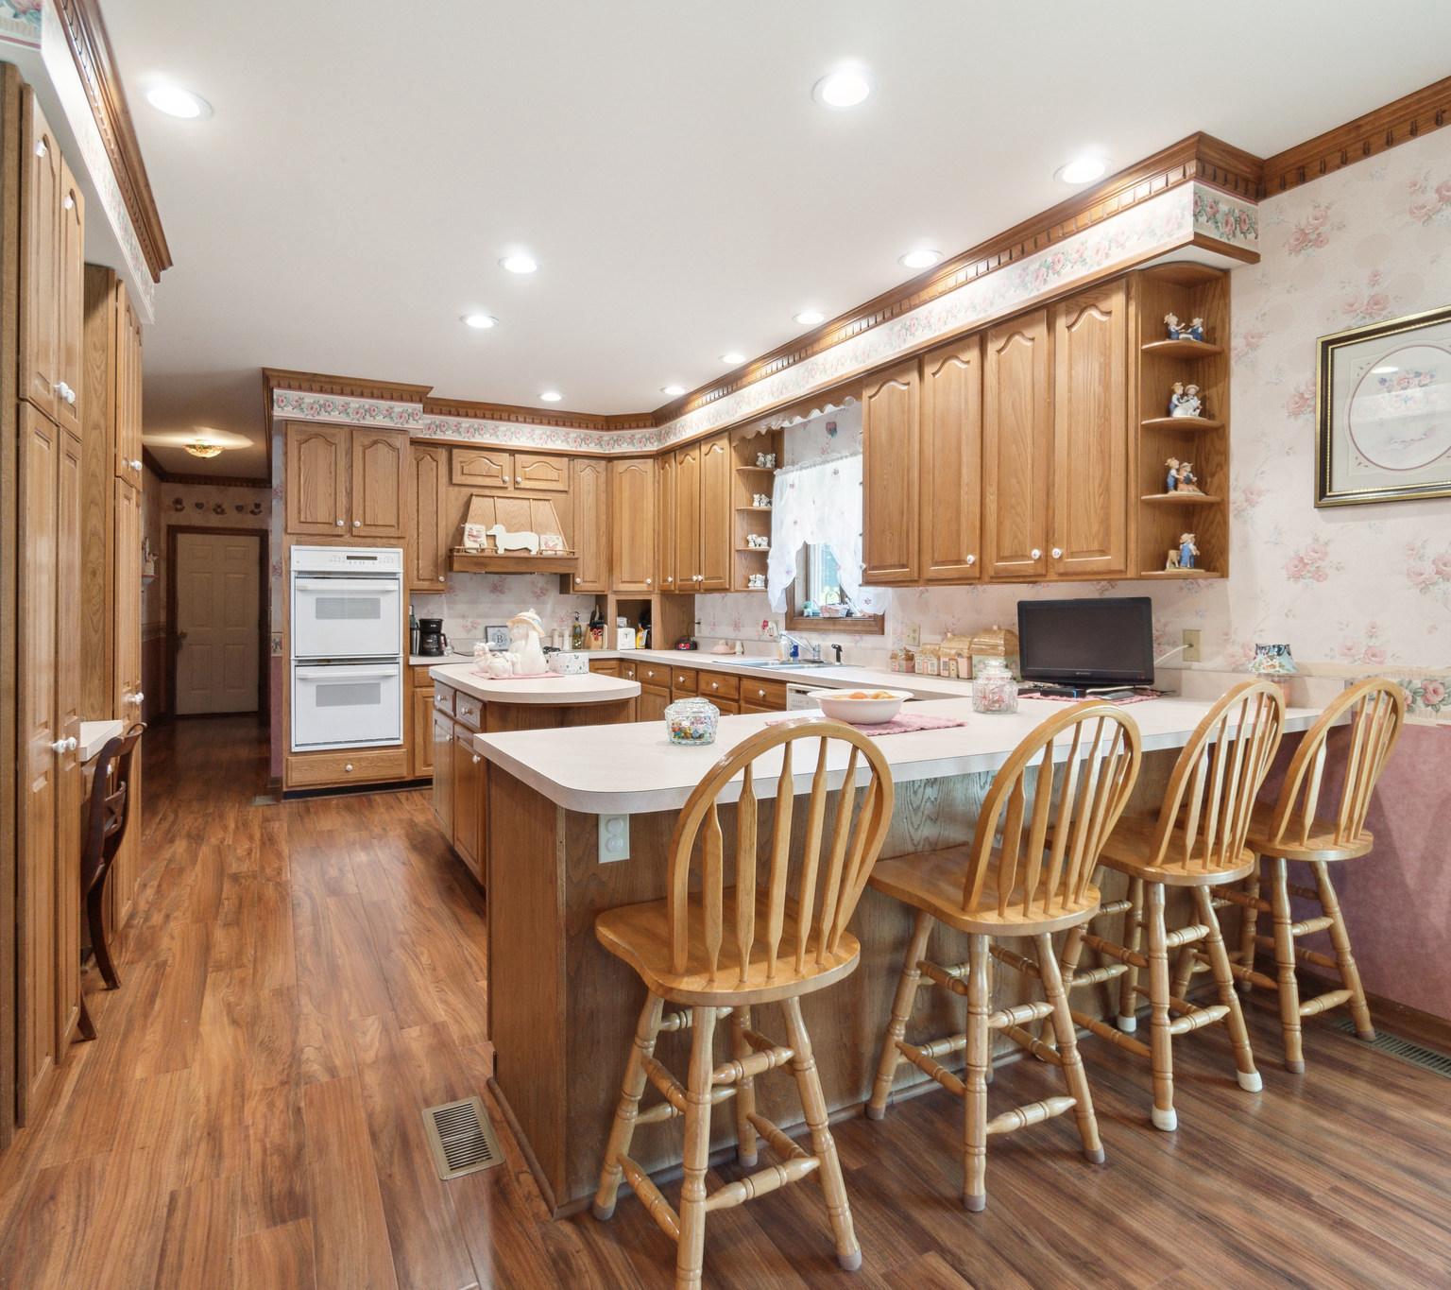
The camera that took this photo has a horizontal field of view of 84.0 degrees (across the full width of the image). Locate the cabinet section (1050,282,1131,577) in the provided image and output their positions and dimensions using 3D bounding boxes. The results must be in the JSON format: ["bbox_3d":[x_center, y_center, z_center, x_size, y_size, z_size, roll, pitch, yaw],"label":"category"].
[{"bbox_3d":[1.287,-0.749,2.857,0.022,1.000,0.315,-1,2,-29],"label":"cabinet section"}]

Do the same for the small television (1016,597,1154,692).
[{"bbox_3d":[1.329,0.009,2.970,0.485,0.345,0.160,2,3,44],"label":"small television"}]

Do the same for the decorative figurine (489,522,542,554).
[{"bbox_3d":[-1.541,-0.758,5.853,0.375,0.210,0.030,-1,2,-29],"label":"decorative figurine"}]

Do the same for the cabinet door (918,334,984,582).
[{"bbox_3d":[1.017,-0.810,3.579,0.027,1.032,0.340,-1,2,-30],"label":"cabinet door"}]

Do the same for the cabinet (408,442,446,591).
[{"bbox_3d":[-2.173,-0.904,5.779,0.300,1.045,0.340,-1,2,-29],"label":"cabinet"}]

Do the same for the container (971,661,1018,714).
[{"bbox_3d":[0.831,0.126,2.498,0.135,0.147,0.135,-1,2,-29],"label":"container"}]

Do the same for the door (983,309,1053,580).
[{"bbox_3d":[1.194,-0.794,3.267,0.027,1.035,0.305,-1,2,-30],"label":"door"}]

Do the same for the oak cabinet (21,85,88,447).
[{"bbox_3d":[-1.916,-0.910,1.936,0.500,0.715,0.605,-1,2,-30],"label":"oak cabinet"}]

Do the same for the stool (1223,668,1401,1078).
[{"bbox_3d":[1.622,0.608,2.347,0.440,1.030,0.470,-1,2,-21],"label":"stool"}]

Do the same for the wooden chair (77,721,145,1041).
[{"bbox_3d":[-2.100,0.720,2.440,0.520,0.880,0.460,-1,2,-29],"label":"wooden chair"}]

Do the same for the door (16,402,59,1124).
[{"bbox_3d":[-1.644,0.266,1.929,0.027,1.615,0.315,-1,2,-30],"label":"door"}]

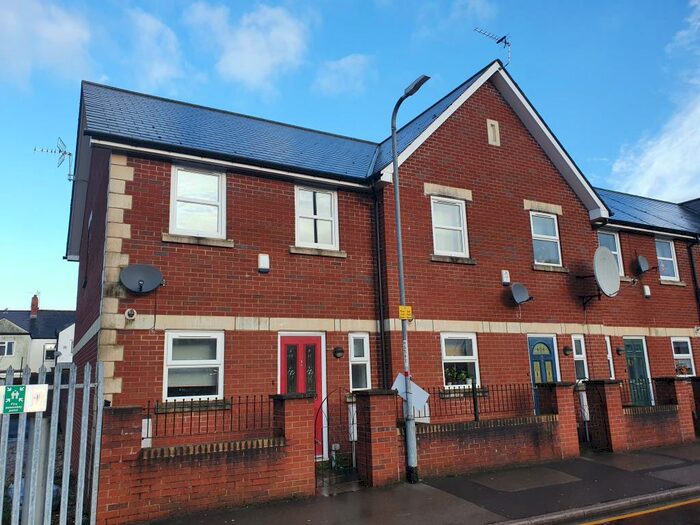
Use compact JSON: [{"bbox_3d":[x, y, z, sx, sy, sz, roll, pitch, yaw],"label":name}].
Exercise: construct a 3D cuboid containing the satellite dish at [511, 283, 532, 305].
[{"bbox_3d":[3.488,0.614,10.696,0.490,0.450,0.500,4,-13,-24],"label":"satellite dish"}]

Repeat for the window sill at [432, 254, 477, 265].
[{"bbox_3d":[2.028,-0.036,10.388,1.130,0.130,0.150,5,-14,-28],"label":"window sill"}]

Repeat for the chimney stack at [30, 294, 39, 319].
[{"bbox_3d":[-27.670,3.946,46.164,0.500,1.932,0.900,5,-13,-29],"label":"chimney stack"}]

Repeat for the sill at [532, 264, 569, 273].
[{"bbox_3d":[4.446,0.161,11.703,1.120,0.130,0.150,5,-14,-28],"label":"sill"}]

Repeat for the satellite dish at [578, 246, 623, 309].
[{"bbox_3d":[5.628,0.310,11.783,0.950,1.280,0.850,5,-14,-28],"label":"satellite dish"}]

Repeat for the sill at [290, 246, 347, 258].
[{"bbox_3d":[-0.583,-0.172,9.466,1.105,0.130,0.150,5,-13,-29],"label":"sill"}]

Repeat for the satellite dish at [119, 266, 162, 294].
[{"bbox_3d":[-3.005,0.230,7.604,0.600,0.450,0.480,3,-13,-22],"label":"satellite dish"}]

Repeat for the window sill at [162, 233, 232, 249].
[{"bbox_3d":[-2.425,-0.333,8.440,1.115,0.130,0.150,5,-13,-29],"label":"window sill"}]

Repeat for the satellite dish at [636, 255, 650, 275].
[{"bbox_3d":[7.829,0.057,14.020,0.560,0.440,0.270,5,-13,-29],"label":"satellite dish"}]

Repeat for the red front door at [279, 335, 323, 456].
[{"bbox_3d":[-0.819,2.252,8.852,0.830,2.030,0.070,5,-13,-29],"label":"red front door"}]

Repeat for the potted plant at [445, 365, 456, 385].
[{"bbox_3d":[1.979,2.247,10.301,0.230,0.360,0.230,5,-13,-29],"label":"potted plant"}]

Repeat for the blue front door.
[{"bbox_3d":[4.107,2.573,11.024,0.850,2.060,0.080,5,-14,-28],"label":"blue front door"}]

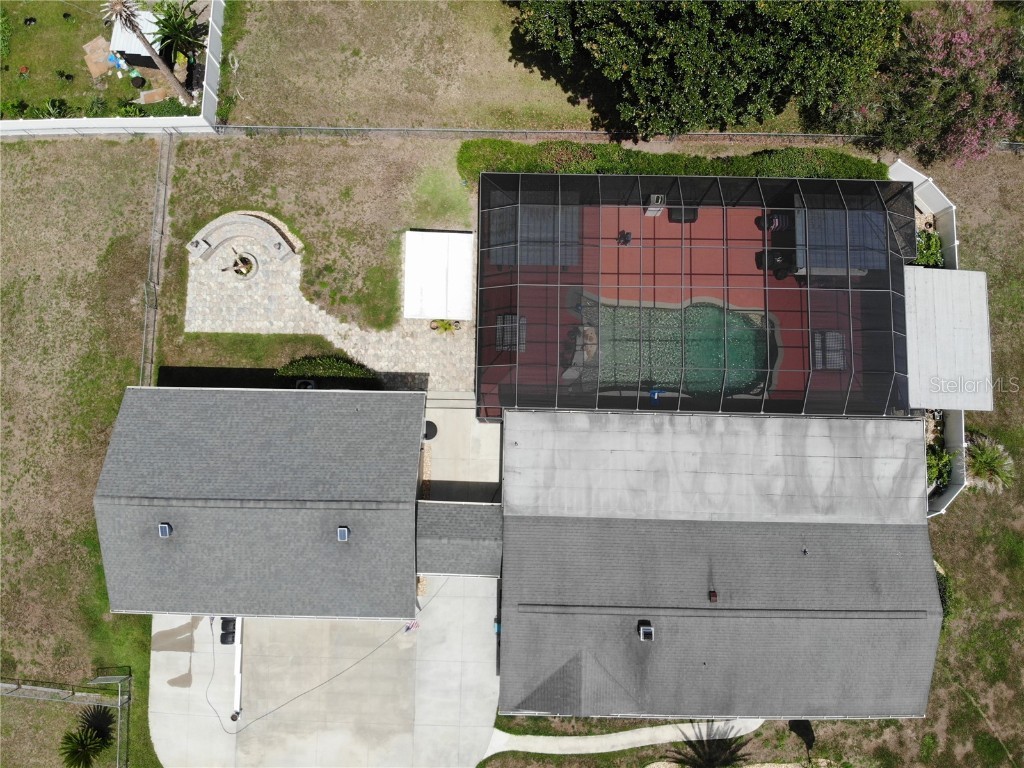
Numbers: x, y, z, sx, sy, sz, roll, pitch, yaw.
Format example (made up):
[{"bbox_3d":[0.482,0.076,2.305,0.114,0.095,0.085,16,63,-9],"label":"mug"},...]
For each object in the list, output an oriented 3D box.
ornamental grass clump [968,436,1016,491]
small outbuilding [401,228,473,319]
[{"bbox_3d":[23.627,4.009,35.434,2.400,1.250,2.500,1,84,-1],"label":"ornamental grass clump"},{"bbox_3d":[-3.981,-5.809,39.863,3.700,2.200,4.800,1,83,1],"label":"small outbuilding"}]

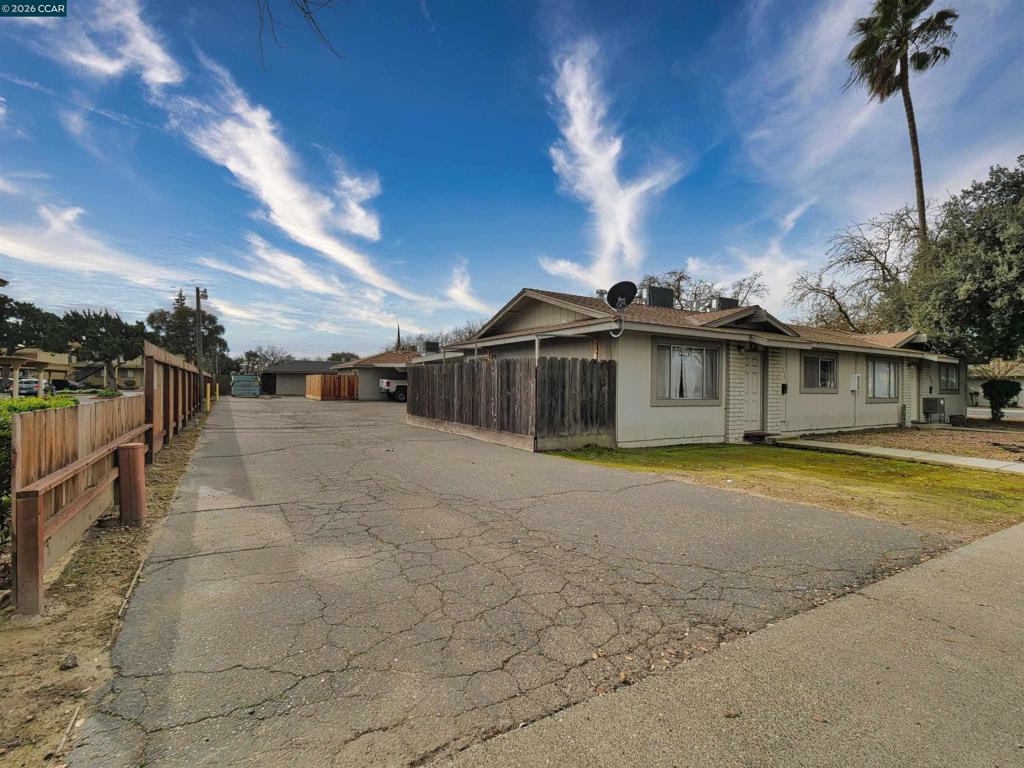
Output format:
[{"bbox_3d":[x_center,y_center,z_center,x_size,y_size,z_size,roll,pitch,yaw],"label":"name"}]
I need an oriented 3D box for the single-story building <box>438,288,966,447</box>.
[{"bbox_3d":[8.851,-0.463,17.304,20.800,3.800,8.200,1,0,-32],"label":"single-story building"}]

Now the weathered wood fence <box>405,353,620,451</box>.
[{"bbox_3d":[-0.500,0.354,11.758,1.980,1.730,6.750,1,0,-32],"label":"weathered wood fence"}]

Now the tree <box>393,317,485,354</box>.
[{"bbox_3d":[-7.098,-2.752,50.013,10.000,8.200,8.500,1,0,-32],"label":"tree"}]

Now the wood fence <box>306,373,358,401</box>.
[{"bbox_3d":[-13.021,0.253,34.082,2.350,1.700,6.300,1,0,-32],"label":"wood fence"}]

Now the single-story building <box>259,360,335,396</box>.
[{"bbox_3d":[-21.249,-0.684,52.676,12.000,3.650,6.600,1,0,-32],"label":"single-story building"}]

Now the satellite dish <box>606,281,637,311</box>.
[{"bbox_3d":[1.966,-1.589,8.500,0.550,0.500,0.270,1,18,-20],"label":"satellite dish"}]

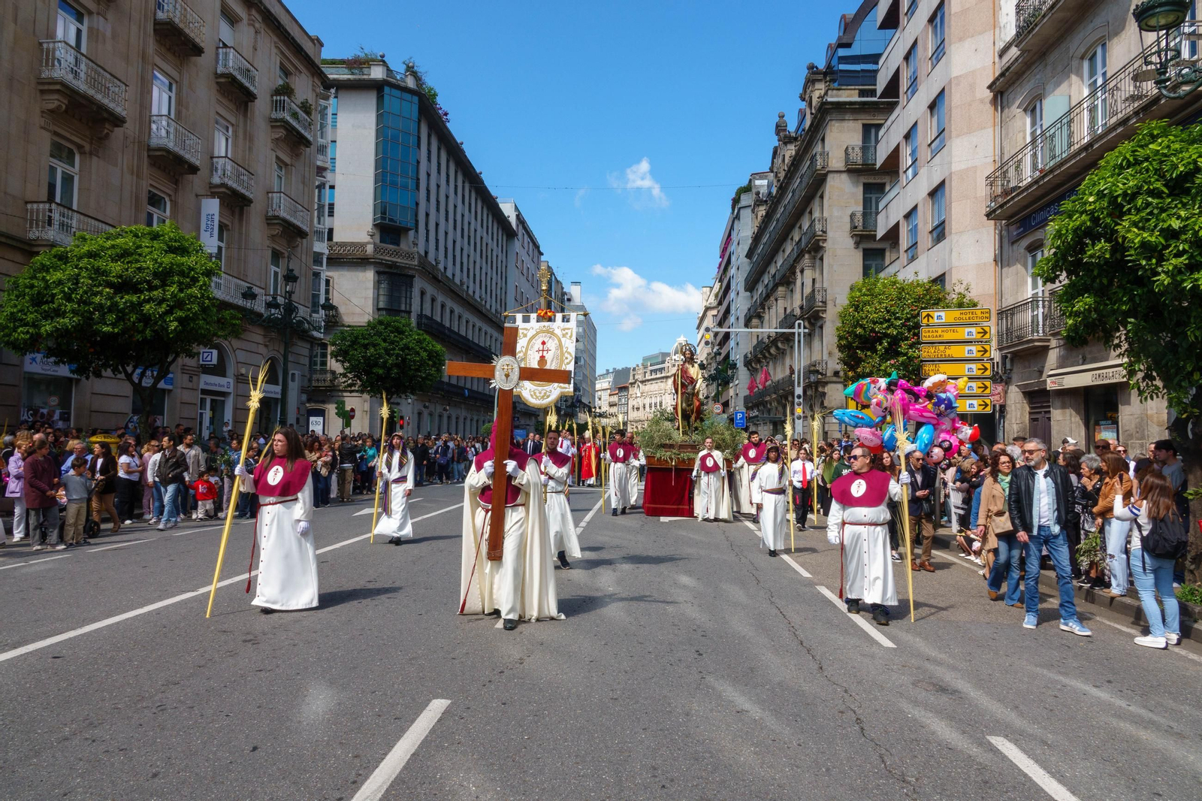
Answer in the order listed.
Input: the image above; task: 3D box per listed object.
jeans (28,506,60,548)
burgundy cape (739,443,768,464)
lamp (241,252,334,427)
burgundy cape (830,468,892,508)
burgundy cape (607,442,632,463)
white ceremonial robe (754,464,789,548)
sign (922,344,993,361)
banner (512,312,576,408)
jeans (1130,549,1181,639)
[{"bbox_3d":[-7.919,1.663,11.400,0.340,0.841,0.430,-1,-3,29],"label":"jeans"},{"bbox_3d":[3.011,1.036,15.750,0.520,0.425,0.360,0,-3,7],"label":"burgundy cape"},{"bbox_3d":[-9.205,-0.810,23.500,2.500,6.750,2.200,3,-4,-37],"label":"lamp"},{"bbox_3d":[2.598,0.872,8.000,0.590,0.400,0.380,0,-3,19],"label":"burgundy cape"},{"bbox_3d":[0.392,1.077,16.600,0.510,0.420,0.360,1,-3,5],"label":"burgundy cape"},{"bbox_3d":[2.474,1.496,11.500,0.520,1.267,0.380,0,-3,9],"label":"white ceremonial robe"},{"bbox_3d":[6.996,-0.960,15.800,1.271,0.288,0.060,0,-3,23],"label":"sign"},{"bbox_3d":[-0.702,-0.505,10.100,0.773,1.193,0.050,0,-3,10],"label":"banner"},{"bbox_3d":[5.054,1.762,7.300,0.400,0.850,0.360,2,-3,-25],"label":"jeans"}]

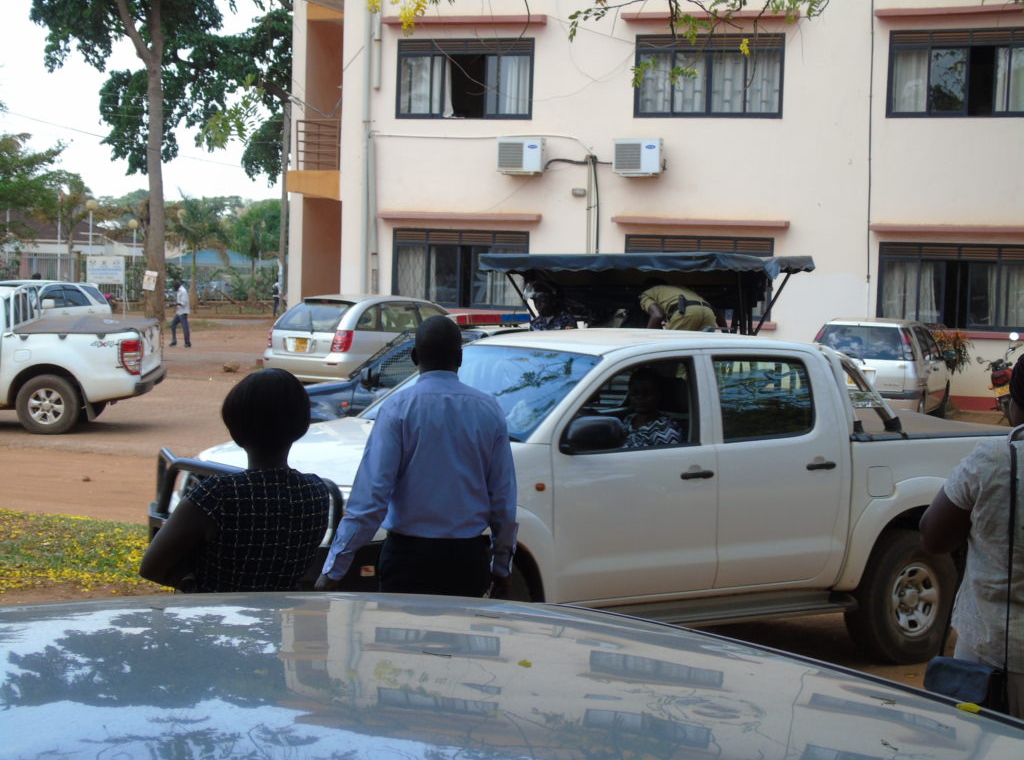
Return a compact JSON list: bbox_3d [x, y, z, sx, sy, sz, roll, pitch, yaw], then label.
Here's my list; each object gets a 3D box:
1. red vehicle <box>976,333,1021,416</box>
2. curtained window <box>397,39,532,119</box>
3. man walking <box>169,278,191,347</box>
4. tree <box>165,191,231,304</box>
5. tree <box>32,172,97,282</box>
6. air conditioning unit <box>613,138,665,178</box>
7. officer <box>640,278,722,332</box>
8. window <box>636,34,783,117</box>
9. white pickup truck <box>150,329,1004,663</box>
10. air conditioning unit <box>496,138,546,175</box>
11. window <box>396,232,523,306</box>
[{"bbox_3d":[6.609,0.036,24.863,0.750,1.180,1.950,2,4,10],"label":"red vehicle"},{"bbox_3d":[-0.783,-4.916,29.932,2.446,1.315,0.150,3,4,23],"label":"curtained window"},{"bbox_3d":[-8.158,-1.644,45.000,0.650,1.680,0.500,2,4,-2],"label":"man walking"},{"bbox_3d":[-15.042,-6.189,88.000,3.167,5.566,3.167,2,4,0],"label":"tree"},{"bbox_3d":[-18.055,-5.628,74.000,2.582,5.487,2.582,2,4,0],"label":"tree"},{"bbox_3d":[1.983,-3.468,28.529,0.790,0.550,0.280,3,4,23],"label":"air conditioning unit"},{"bbox_3d":[1.364,-0.173,14.824,0.680,1.250,0.500,5,5,35],"label":"officer"},{"bbox_3d":[3.030,-4.690,28.317,2.385,1.292,0.150,3,4,23],"label":"window"},{"bbox_3d":[0.677,0.650,10.513,5.300,1.830,1.850,-1,5,-32],"label":"white pickup truck"},{"bbox_3d":[0.174,-3.577,29.295,0.790,0.550,0.280,3,4,23],"label":"air conditioning unit"},{"bbox_3d":[-0.879,-1.822,30.149,2.447,1.293,0.150,3,4,23],"label":"window"}]

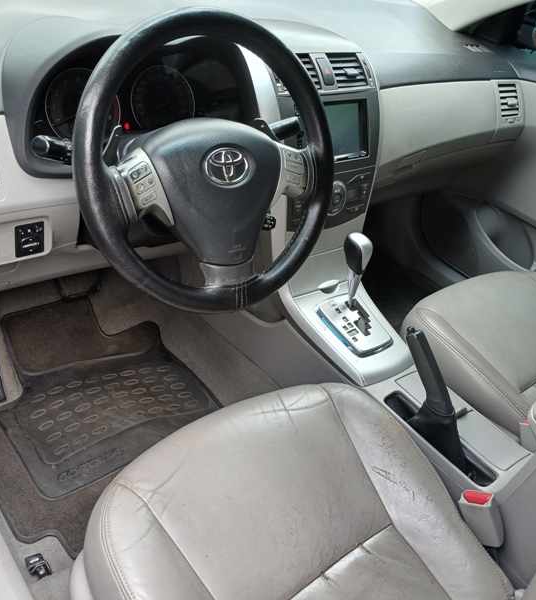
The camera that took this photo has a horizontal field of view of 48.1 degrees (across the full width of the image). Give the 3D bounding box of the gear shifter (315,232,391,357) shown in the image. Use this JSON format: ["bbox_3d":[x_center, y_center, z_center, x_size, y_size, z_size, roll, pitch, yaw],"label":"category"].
[{"bbox_3d":[0.174,-0.017,1.138,0.106,0.185,0.150,-17,42,-33],"label":"gear shifter"}]

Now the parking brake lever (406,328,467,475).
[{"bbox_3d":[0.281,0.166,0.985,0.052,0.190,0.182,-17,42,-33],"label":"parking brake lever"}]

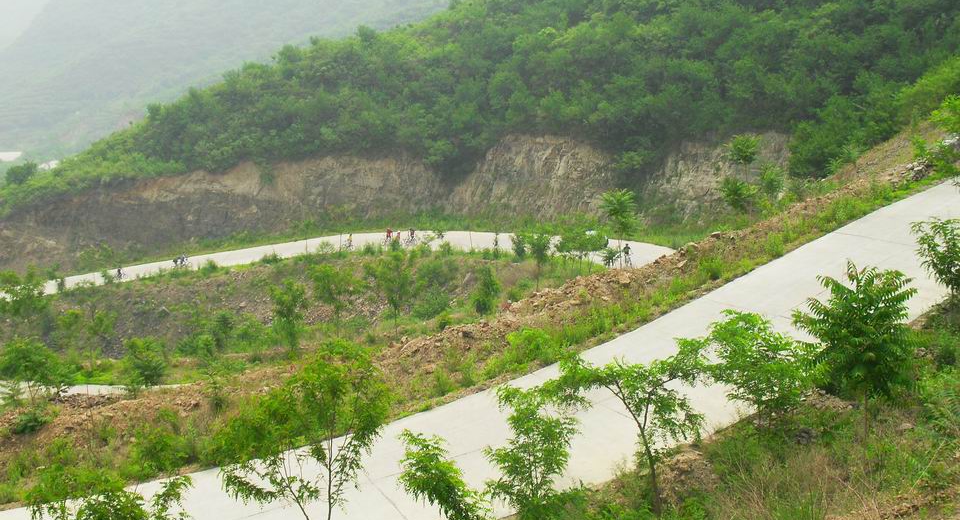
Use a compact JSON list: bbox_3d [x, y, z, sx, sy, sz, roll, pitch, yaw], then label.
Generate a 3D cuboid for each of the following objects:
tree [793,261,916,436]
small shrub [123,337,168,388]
[{"bbox_3d":[7.459,1.783,23.200,2.470,3.440,2.300,2,12,18],"label":"tree"},{"bbox_3d":[-14.359,4.400,50.000,1.970,2.170,1.840,-5,12,-16],"label":"small shrub"}]

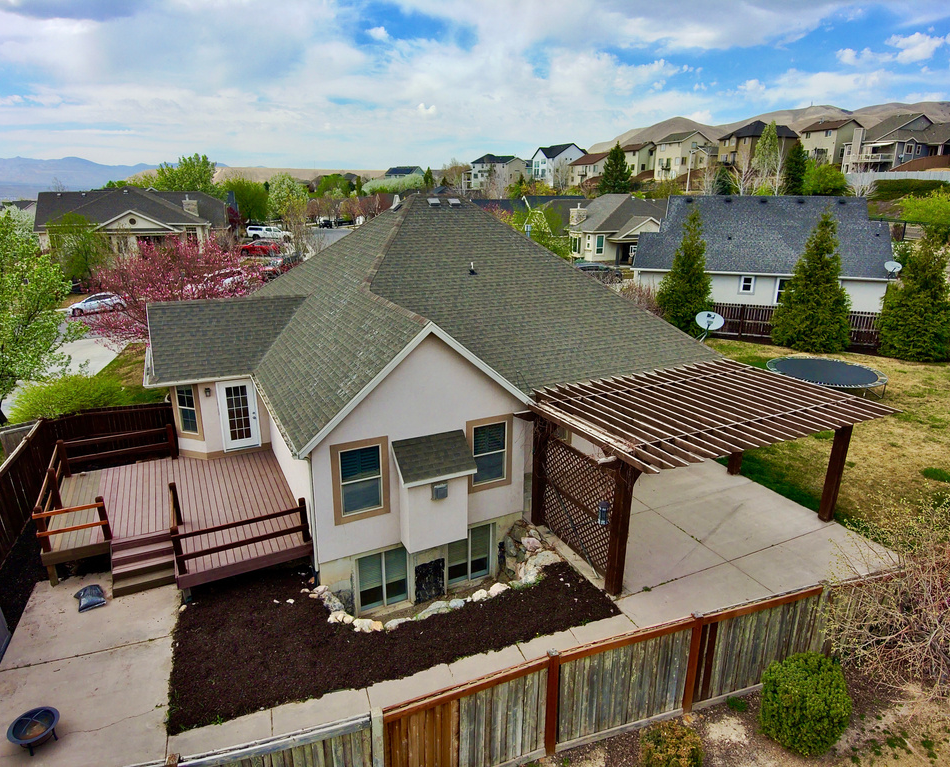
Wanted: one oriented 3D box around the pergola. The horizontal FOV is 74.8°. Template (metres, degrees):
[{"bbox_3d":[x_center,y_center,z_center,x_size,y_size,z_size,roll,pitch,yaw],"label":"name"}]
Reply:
[{"bbox_3d":[5.097,1.959,14.806,7.450,3.200,4.900,-8,20,-24],"label":"pergola"}]

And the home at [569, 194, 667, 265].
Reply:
[{"bbox_3d":[17.462,-18.425,72.785,14.500,7.400,11.500,-9,20,-27],"label":"home"}]

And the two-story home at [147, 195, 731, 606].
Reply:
[{"bbox_3d":[-1.995,-1.201,19.438,14.900,9.000,14.300,-8,20,-25],"label":"two-story home"}]

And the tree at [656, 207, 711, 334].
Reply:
[{"bbox_3d":[11.434,-5.916,33.188,2.850,6.850,2.850,6,18,18],"label":"tree"}]

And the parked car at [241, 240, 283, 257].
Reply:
[{"bbox_3d":[-21.955,-13.922,63.700,4.550,1.620,1.850,1,18,4],"label":"parked car"}]

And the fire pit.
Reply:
[{"bbox_3d":[-6.521,5.222,9.225,0.660,0.410,0.660,-12,22,-33],"label":"fire pit"}]

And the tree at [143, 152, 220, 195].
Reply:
[{"bbox_3d":[-39.246,-25.183,84.055,9.000,11.500,9.000,0,18,0],"label":"tree"}]

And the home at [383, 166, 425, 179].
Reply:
[{"bbox_3d":[-27.060,-79.704,242.324,13.000,9.000,10.000,10,20,28],"label":"home"}]

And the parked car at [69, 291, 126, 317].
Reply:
[{"bbox_3d":[-29.405,-6.294,48.197,4.350,1.480,1.800,-13,22,-33],"label":"parked car"}]

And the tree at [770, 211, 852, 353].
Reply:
[{"bbox_3d":[18.096,-5.393,32.492,3.750,7.050,3.750,7,19,19],"label":"tree"}]

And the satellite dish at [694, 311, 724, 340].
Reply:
[{"bbox_3d":[6.874,-1.700,18.200,0.830,0.820,0.600,6,19,18],"label":"satellite dish"}]

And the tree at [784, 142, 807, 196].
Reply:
[{"bbox_3d":[50.070,-33.276,97.000,3.350,8.600,3.350,9,20,25],"label":"tree"}]

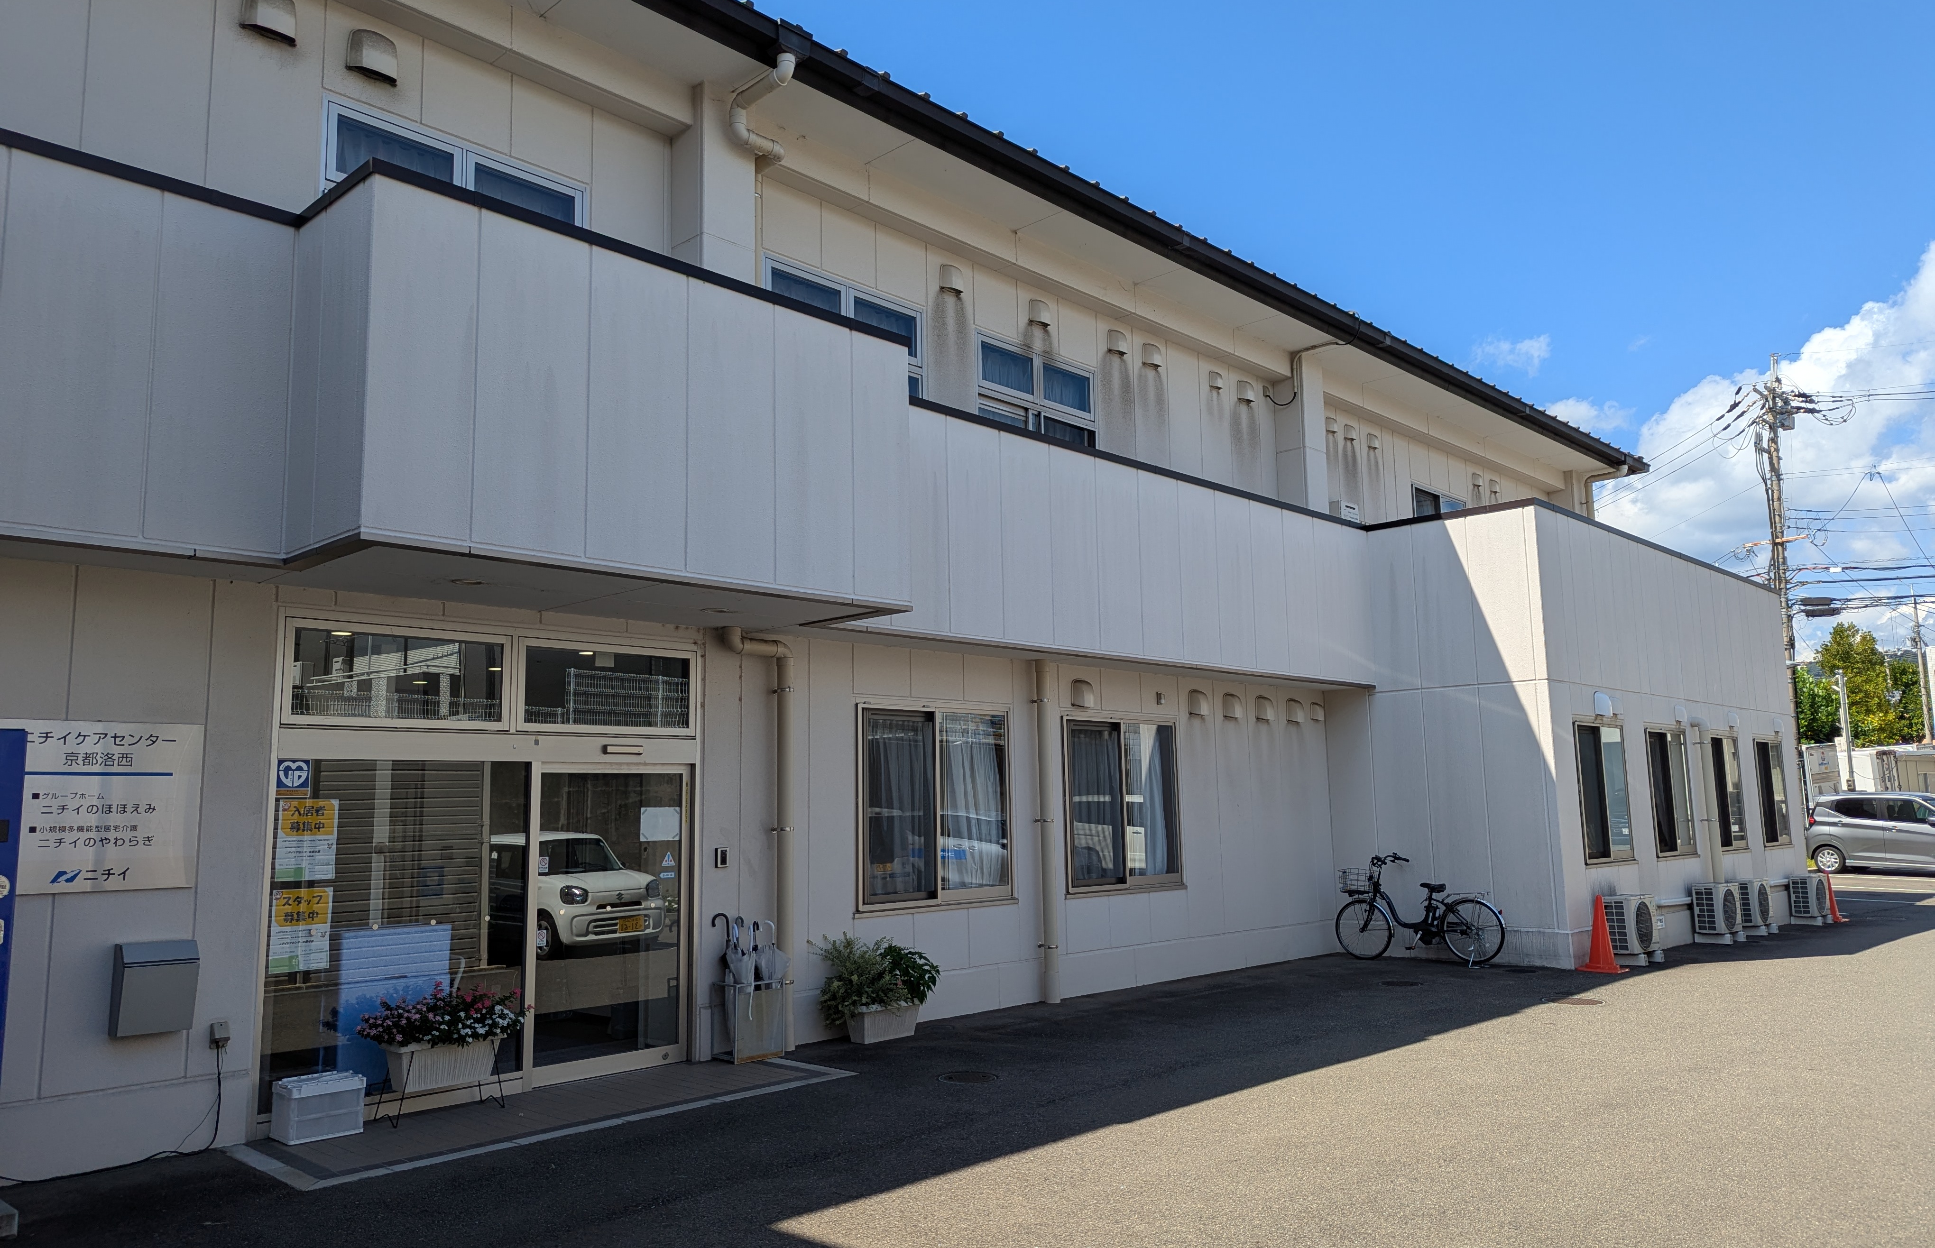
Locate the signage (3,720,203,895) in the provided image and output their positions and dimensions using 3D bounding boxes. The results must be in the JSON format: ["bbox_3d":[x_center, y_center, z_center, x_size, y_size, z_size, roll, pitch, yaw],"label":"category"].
[{"bbox_3d":[-4.174,0.882,6.438,0.035,0.817,0.893,-8,-10,43],"label":"signage"}]

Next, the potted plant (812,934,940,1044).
[{"bbox_3d":[-0.601,2.618,9.674,0.370,0.745,1.100,-8,-10,43],"label":"potted plant"}]

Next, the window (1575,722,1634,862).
[{"bbox_3d":[6.688,1.775,14.107,0.110,1.425,1.465,-9,-11,43],"label":"window"}]

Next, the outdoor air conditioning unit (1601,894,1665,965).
[{"bbox_3d":[6.630,3.063,13.484,0.330,0.638,0.800,-9,-11,43],"label":"outdoor air conditioning unit"}]

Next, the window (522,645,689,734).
[{"bbox_3d":[-2.262,0.419,8.538,0.070,0.487,1.203,-8,-10,43],"label":"window"}]

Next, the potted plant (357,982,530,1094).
[{"bbox_3d":[-2.850,2.225,7.316,0.360,0.530,0.900,-8,-10,43],"label":"potted plant"}]

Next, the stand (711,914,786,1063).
[{"bbox_3d":[-1.434,2.352,8.777,0.311,0.923,0.461,-9,-11,43],"label":"stand"}]

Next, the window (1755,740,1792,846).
[{"bbox_3d":[11.464,2.403,19.113,0.110,1.465,1.495,-9,-11,43],"label":"window"}]

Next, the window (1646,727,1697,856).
[{"bbox_3d":[8.167,1.951,15.577,0.090,1.444,1.429,-9,-11,43],"label":"window"}]

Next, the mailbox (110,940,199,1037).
[{"bbox_3d":[-3.908,1.757,6.476,0.155,0.412,0.333,-9,-11,43],"label":"mailbox"}]

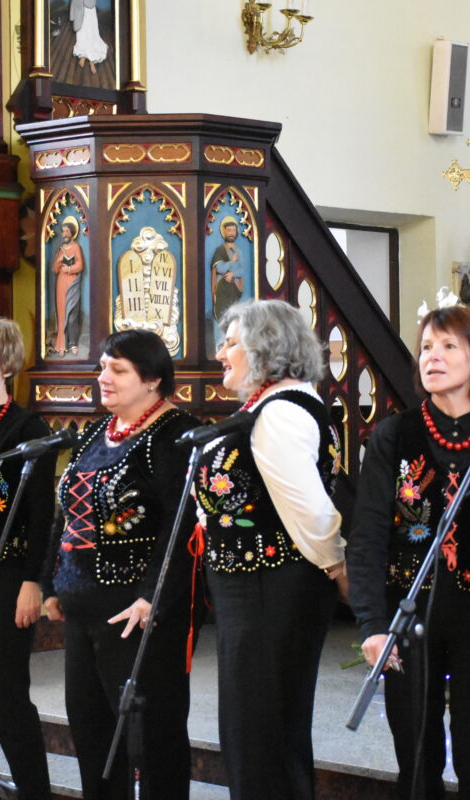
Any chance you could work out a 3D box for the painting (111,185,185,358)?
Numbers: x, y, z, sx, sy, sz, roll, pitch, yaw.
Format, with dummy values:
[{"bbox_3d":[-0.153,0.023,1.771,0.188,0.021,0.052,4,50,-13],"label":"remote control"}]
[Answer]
[{"bbox_3d":[-0.347,-0.510,7.470,0.290,0.680,0.060,0,0,4],"label":"painting"}]

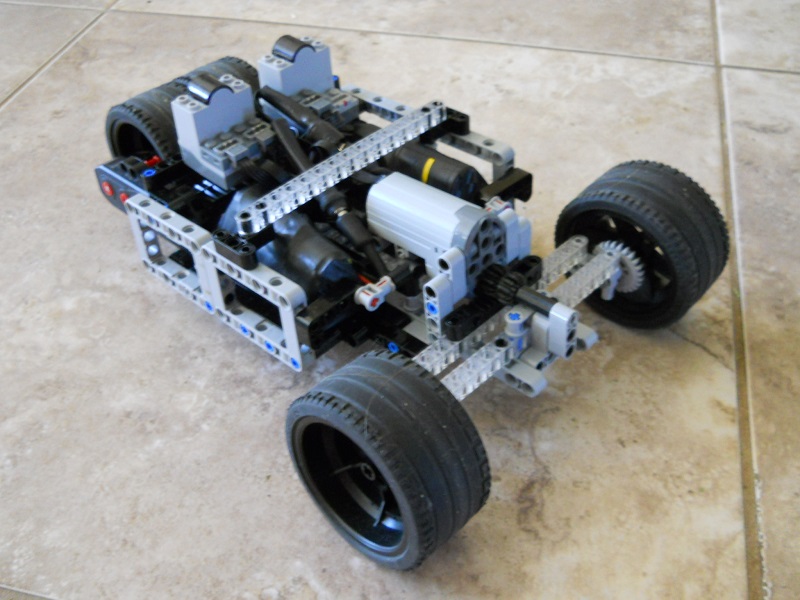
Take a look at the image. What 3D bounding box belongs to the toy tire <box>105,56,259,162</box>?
[{"bbox_3d":[-0.105,-0.083,0.453,0.069,0.069,0.072,31,51,31],"label":"toy tire"}]

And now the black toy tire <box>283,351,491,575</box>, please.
[{"bbox_3d":[-0.005,0.055,0.298,0.036,0.069,0.069,-33,51,-32],"label":"black toy tire"}]

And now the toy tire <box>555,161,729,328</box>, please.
[{"bbox_3d":[0.108,-0.024,0.385,0.069,0.069,0.036,31,53,30],"label":"toy tire"}]

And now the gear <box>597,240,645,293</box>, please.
[{"bbox_3d":[0.094,-0.014,0.374,0.026,0.026,0.007,31,52,30],"label":"gear"}]

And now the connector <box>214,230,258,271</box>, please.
[{"bbox_3d":[-0.065,-0.020,0.336,0.024,0.008,0.008,29,50,33],"label":"connector"}]

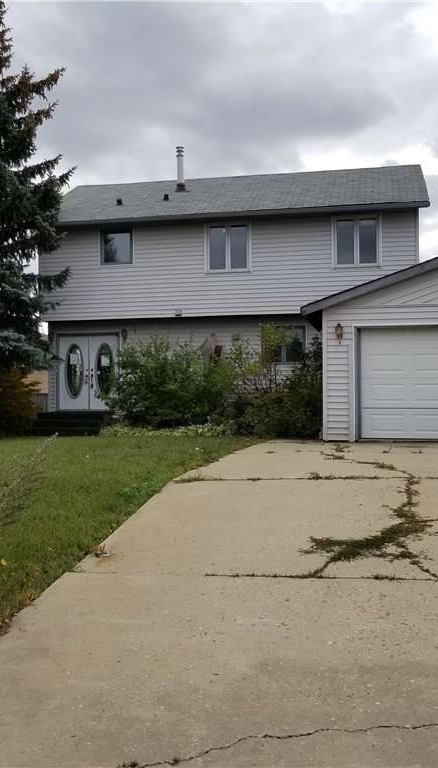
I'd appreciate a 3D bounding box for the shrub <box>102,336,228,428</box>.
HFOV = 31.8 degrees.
[{"bbox_3d":[-1.247,0.009,18.273,2.750,2.190,2.100,-1,-3,12],"label":"shrub"}]

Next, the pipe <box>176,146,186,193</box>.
[{"bbox_3d":[-1.090,-6.131,22.038,0.230,1.330,0.230,-1,-3,12],"label":"pipe"}]

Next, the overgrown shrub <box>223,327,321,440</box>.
[{"bbox_3d":[1.157,0.029,16.329,2.100,2.250,2.000,-1,-3,12],"label":"overgrown shrub"}]

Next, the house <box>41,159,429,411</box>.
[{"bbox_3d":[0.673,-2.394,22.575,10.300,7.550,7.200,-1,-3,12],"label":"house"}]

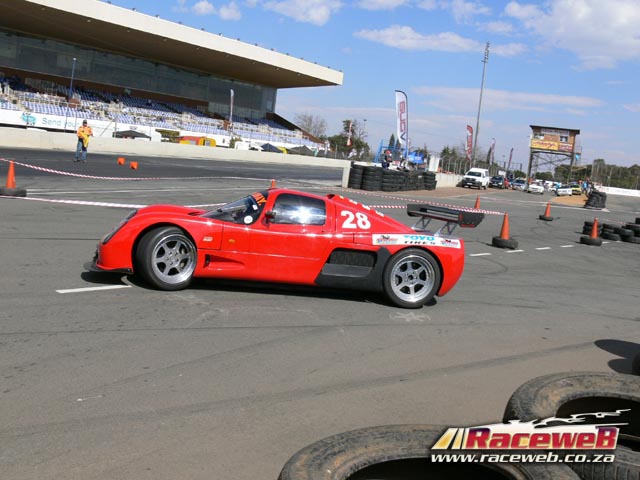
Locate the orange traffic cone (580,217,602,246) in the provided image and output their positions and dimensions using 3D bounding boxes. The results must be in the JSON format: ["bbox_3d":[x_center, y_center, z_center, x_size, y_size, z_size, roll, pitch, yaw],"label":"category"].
[{"bbox_3d":[6.991,-0.217,16.532,0.560,0.710,0.560,6,7,0],"label":"orange traffic cone"}]

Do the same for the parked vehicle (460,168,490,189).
[{"bbox_3d":[14.632,-5.694,60.500,1.800,1.830,5.000,9,8,21],"label":"parked vehicle"}]

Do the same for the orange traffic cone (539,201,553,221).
[{"bbox_3d":[9.224,-1.163,26.400,0.570,0.760,0.570,7,7,0],"label":"orange traffic cone"}]

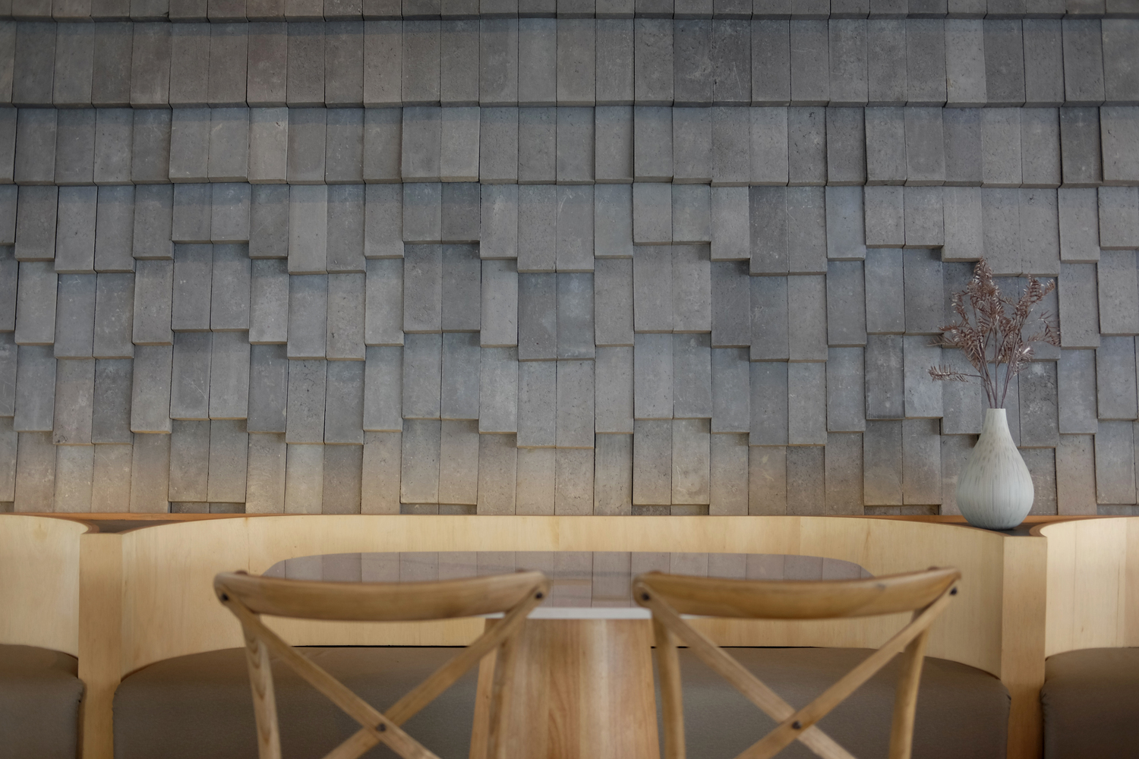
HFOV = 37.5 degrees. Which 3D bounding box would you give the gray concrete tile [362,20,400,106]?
[{"bbox_3d":[-0.471,-0.807,4.261,0.097,0.222,0.037,0,-6,0],"label":"gray concrete tile"}]

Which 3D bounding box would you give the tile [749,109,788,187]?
[{"bbox_3d":[0.515,-0.611,4.366,0.100,0.208,0.044,0,-8,0],"label":"tile"}]

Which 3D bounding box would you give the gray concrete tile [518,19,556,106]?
[{"bbox_3d":[-0.079,-0.784,4.160,0.096,0.210,0.040,0,-8,0],"label":"gray concrete tile"}]

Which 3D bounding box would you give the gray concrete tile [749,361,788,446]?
[{"bbox_3d":[0.493,0.060,4.189,0.095,0.215,0.043,0,-9,0],"label":"gray concrete tile"}]

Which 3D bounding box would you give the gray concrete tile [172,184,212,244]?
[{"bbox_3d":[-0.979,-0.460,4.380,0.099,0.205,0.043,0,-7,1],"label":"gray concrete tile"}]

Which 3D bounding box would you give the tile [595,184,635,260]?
[{"bbox_3d":[0.117,-0.421,4.348,0.099,0.215,0.042,0,-9,0],"label":"tile"}]

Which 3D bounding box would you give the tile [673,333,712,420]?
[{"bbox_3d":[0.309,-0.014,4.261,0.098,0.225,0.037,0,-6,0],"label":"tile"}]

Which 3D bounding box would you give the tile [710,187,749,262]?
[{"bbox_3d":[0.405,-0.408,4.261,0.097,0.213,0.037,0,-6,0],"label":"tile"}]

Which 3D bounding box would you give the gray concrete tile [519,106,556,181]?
[{"bbox_3d":[-0.083,-0.610,4.358,0.099,0.205,0.045,0,-9,0],"label":"gray concrete tile"}]

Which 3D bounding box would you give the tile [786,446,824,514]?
[{"bbox_3d":[0.614,0.287,4.371,0.099,0.222,0.043,0,-7,1],"label":"tile"}]

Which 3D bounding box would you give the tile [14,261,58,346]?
[{"bbox_3d":[-1.375,-0.209,4.357,0.099,0.240,0.042,0,-9,0],"label":"tile"}]

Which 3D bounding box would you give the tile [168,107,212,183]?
[{"bbox_3d":[-0.987,-0.621,4.381,0.100,0.208,0.044,0,-10,0],"label":"tile"}]

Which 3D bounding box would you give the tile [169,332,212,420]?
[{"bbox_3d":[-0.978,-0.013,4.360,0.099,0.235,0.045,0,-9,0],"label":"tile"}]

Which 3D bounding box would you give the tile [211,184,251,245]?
[{"bbox_3d":[-0.860,-0.424,4.282,0.098,0.150,0.050,0,-7,1],"label":"tile"}]

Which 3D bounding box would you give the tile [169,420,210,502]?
[{"bbox_3d":[-0.985,0.198,4.370,0.099,0.240,0.042,0,-9,0],"label":"tile"}]

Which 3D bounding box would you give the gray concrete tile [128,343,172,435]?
[{"bbox_3d":[-1.034,0.026,4.179,0.095,0.215,0.043,0,-9,0],"label":"gray concrete tile"}]

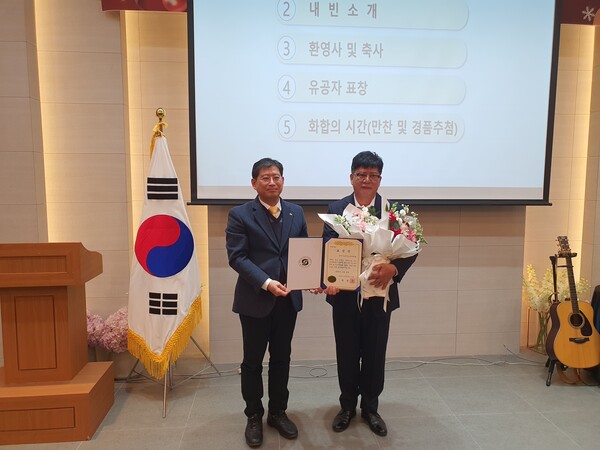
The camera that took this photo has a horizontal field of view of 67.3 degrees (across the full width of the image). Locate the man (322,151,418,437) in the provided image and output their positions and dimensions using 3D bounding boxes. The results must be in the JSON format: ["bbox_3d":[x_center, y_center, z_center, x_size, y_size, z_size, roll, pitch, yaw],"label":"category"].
[{"bbox_3d":[0.438,0.425,2.840,0.580,1.750,0.430,0,5,2],"label":"man"}]

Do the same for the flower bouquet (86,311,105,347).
[{"bbox_3d":[-1.769,0.874,3.770,0.310,0.340,0.310,-1,5,-4],"label":"flower bouquet"}]

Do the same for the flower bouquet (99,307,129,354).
[{"bbox_3d":[-1.465,0.866,3.700,0.370,0.400,0.370,-1,5,-4],"label":"flower bouquet"}]

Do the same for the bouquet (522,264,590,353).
[{"bbox_3d":[2.350,0.770,4.130,0.570,0.780,0.400,-1,5,-4],"label":"bouquet"}]

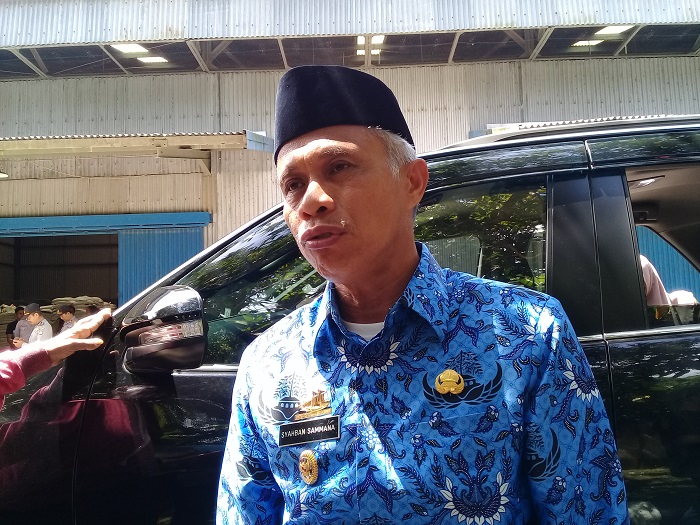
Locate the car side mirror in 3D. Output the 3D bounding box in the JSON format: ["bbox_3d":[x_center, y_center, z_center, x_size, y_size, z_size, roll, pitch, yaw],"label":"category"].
[{"bbox_3d":[-0.422,0.152,1.420,0.220,0.200,0.130,-5,-7,30],"label":"car side mirror"}]

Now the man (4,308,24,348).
[{"bbox_3d":[-4.816,1.483,9.064,0.500,1.670,0.320,0,-6,-18],"label":"man"}]

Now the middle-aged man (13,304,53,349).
[{"bbox_3d":[-3.764,1.294,7.463,0.460,1.660,0.480,1,-6,-23],"label":"middle-aged man"}]

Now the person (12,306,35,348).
[{"bbox_3d":[-4.156,1.362,8.064,0.500,1.670,0.340,-3,-6,12],"label":"person"}]

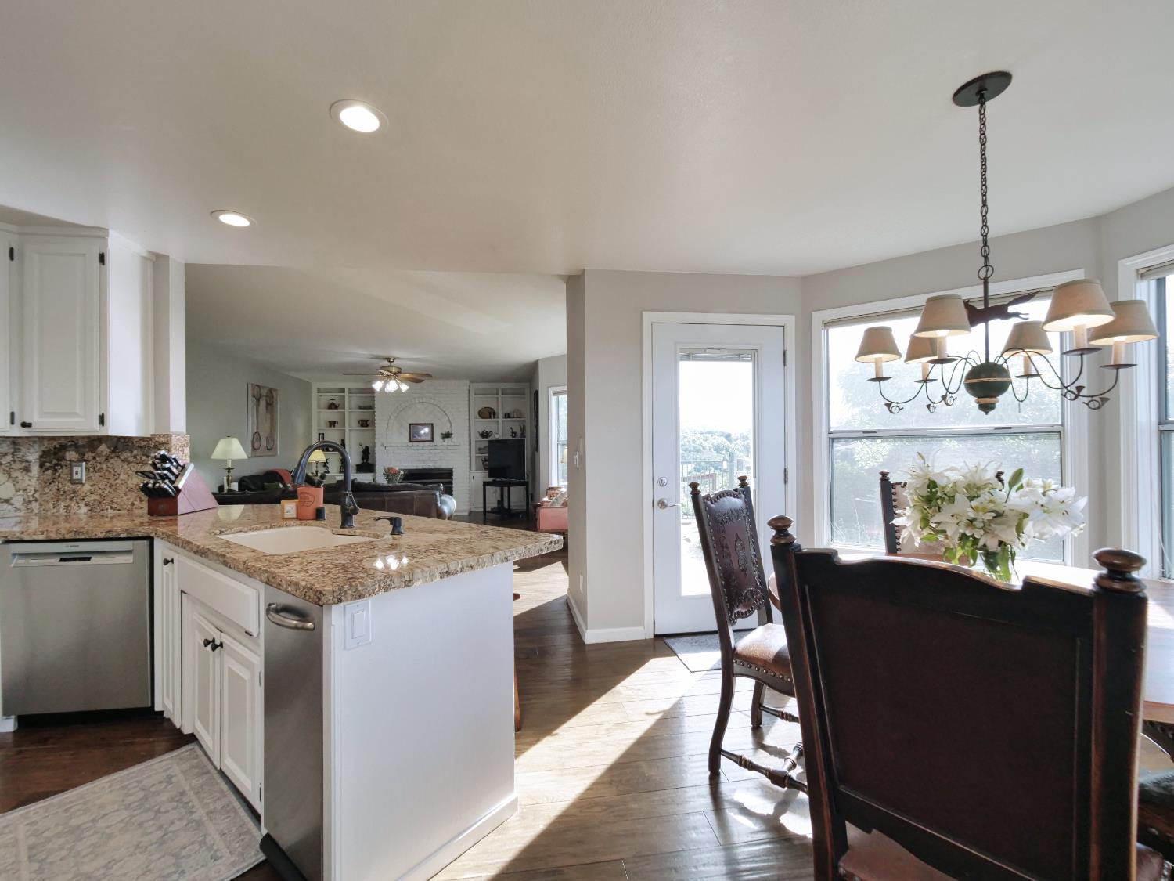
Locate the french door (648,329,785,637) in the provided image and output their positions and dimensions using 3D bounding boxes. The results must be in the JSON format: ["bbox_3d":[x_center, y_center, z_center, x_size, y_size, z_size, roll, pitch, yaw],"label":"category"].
[{"bbox_3d":[0.886,0.252,3.160,0.915,2.045,0.070,0,0,-6],"label":"french door"}]

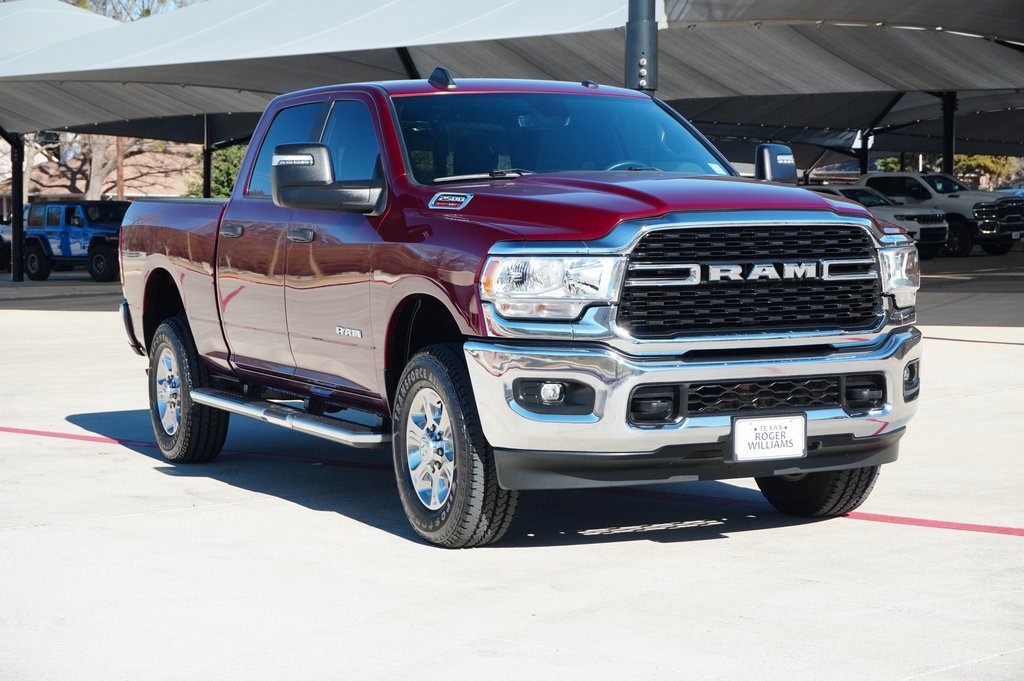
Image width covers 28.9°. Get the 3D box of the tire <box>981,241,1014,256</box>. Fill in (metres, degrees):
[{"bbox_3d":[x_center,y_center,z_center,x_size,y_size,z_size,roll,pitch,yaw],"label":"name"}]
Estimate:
[{"bbox_3d":[11.433,-2.405,46.854,0.280,0.835,0.840,-4,4,-43],"label":"tire"}]

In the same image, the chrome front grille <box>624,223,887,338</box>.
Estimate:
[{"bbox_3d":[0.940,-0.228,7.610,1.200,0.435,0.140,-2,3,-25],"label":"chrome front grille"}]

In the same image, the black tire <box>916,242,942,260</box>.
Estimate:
[{"bbox_3d":[9.418,-2.213,45.400,0.770,0.770,0.270,2,4,43],"label":"black tire"}]

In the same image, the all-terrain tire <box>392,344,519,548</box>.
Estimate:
[{"bbox_3d":[-0.237,0.428,8.134,0.275,0.835,0.840,-2,3,-25],"label":"all-terrain tire"}]

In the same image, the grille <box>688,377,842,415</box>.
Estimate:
[{"bbox_3d":[0.962,0.208,7.601,0.690,0.125,0.070,-2,3,-25],"label":"grille"}]

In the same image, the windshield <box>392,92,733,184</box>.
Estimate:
[{"bbox_3d":[0.214,-0.910,8.953,1.600,0.160,0.780,-2,43,-25],"label":"windshield"}]

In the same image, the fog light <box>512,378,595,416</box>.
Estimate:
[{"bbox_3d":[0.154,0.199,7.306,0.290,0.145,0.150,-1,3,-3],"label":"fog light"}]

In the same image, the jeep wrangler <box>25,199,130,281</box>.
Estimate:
[{"bbox_3d":[-10.328,-2.434,49.089,1.920,1.930,4.750,-3,4,-44],"label":"jeep wrangler"}]

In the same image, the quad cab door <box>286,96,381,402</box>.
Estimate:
[{"bbox_3d":[-0.717,-0.476,8.921,0.250,1.340,1.170,-2,3,-25],"label":"quad cab door"}]

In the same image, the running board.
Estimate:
[{"bbox_3d":[-1.131,0.355,9.809,0.220,0.110,2.500,-2,3,-25],"label":"running board"}]

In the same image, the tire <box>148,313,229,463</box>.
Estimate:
[{"bbox_3d":[-1.880,0.286,11.547,0.275,0.835,0.840,-2,3,-25],"label":"tire"}]

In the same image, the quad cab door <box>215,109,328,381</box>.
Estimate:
[{"bbox_3d":[-1.176,-0.519,9.886,0.250,1.350,1.180,-2,3,-25],"label":"quad cab door"}]

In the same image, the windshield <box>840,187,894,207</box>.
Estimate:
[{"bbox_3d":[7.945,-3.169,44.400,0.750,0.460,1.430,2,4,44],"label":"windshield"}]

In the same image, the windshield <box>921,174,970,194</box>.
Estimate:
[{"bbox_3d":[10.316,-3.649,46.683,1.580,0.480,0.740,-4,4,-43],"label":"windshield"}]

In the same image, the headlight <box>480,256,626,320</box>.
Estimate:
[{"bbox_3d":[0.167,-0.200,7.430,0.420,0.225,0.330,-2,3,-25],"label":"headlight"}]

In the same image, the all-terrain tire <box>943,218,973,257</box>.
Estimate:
[{"bbox_3d":[10.187,-2.316,45.668,0.280,0.835,0.840,-4,4,-43],"label":"all-terrain tire"}]

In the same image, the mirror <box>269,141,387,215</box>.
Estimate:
[{"bbox_3d":[-0.810,-0.683,8.480,0.410,0.310,0.300,-2,3,-25],"label":"mirror"}]

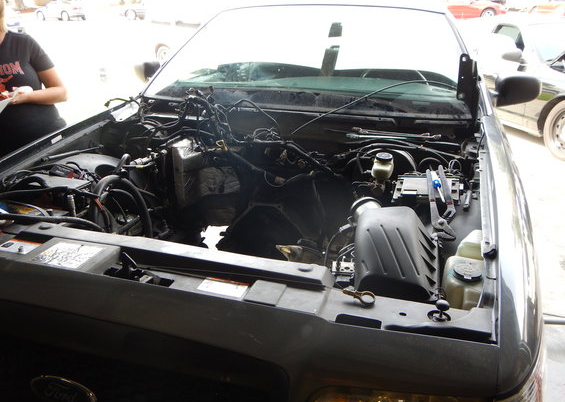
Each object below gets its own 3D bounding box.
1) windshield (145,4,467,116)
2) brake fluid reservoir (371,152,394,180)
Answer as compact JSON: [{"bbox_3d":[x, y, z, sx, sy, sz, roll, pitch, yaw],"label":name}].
[{"bbox_3d":[0.124,-0.718,2.258,1.570,0.130,0.880,7,54,16],"label":"windshield"},{"bbox_3d":[0.359,-0.123,1.640,0.080,0.092,0.090,7,25,16],"label":"brake fluid reservoir"}]

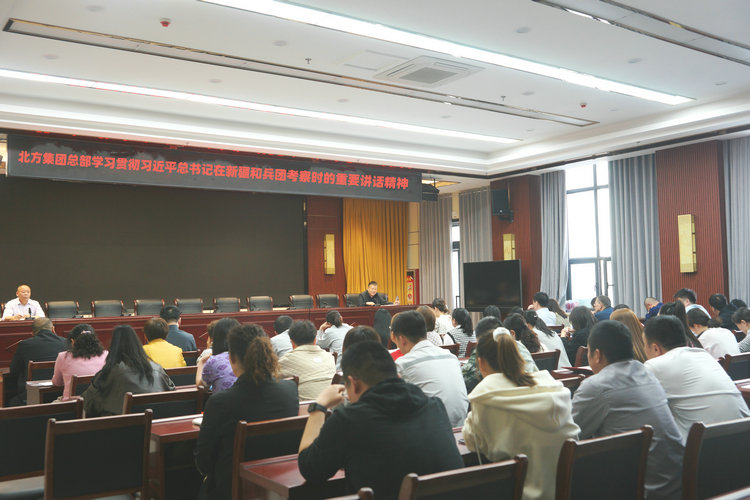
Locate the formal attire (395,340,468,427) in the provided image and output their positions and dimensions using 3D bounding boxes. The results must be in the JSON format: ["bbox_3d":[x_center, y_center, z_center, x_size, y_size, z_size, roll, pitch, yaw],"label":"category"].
[{"bbox_3d":[0.324,0.889,4.322,0.520,0.720,0.520,1,-3,-35],"label":"formal attire"}]

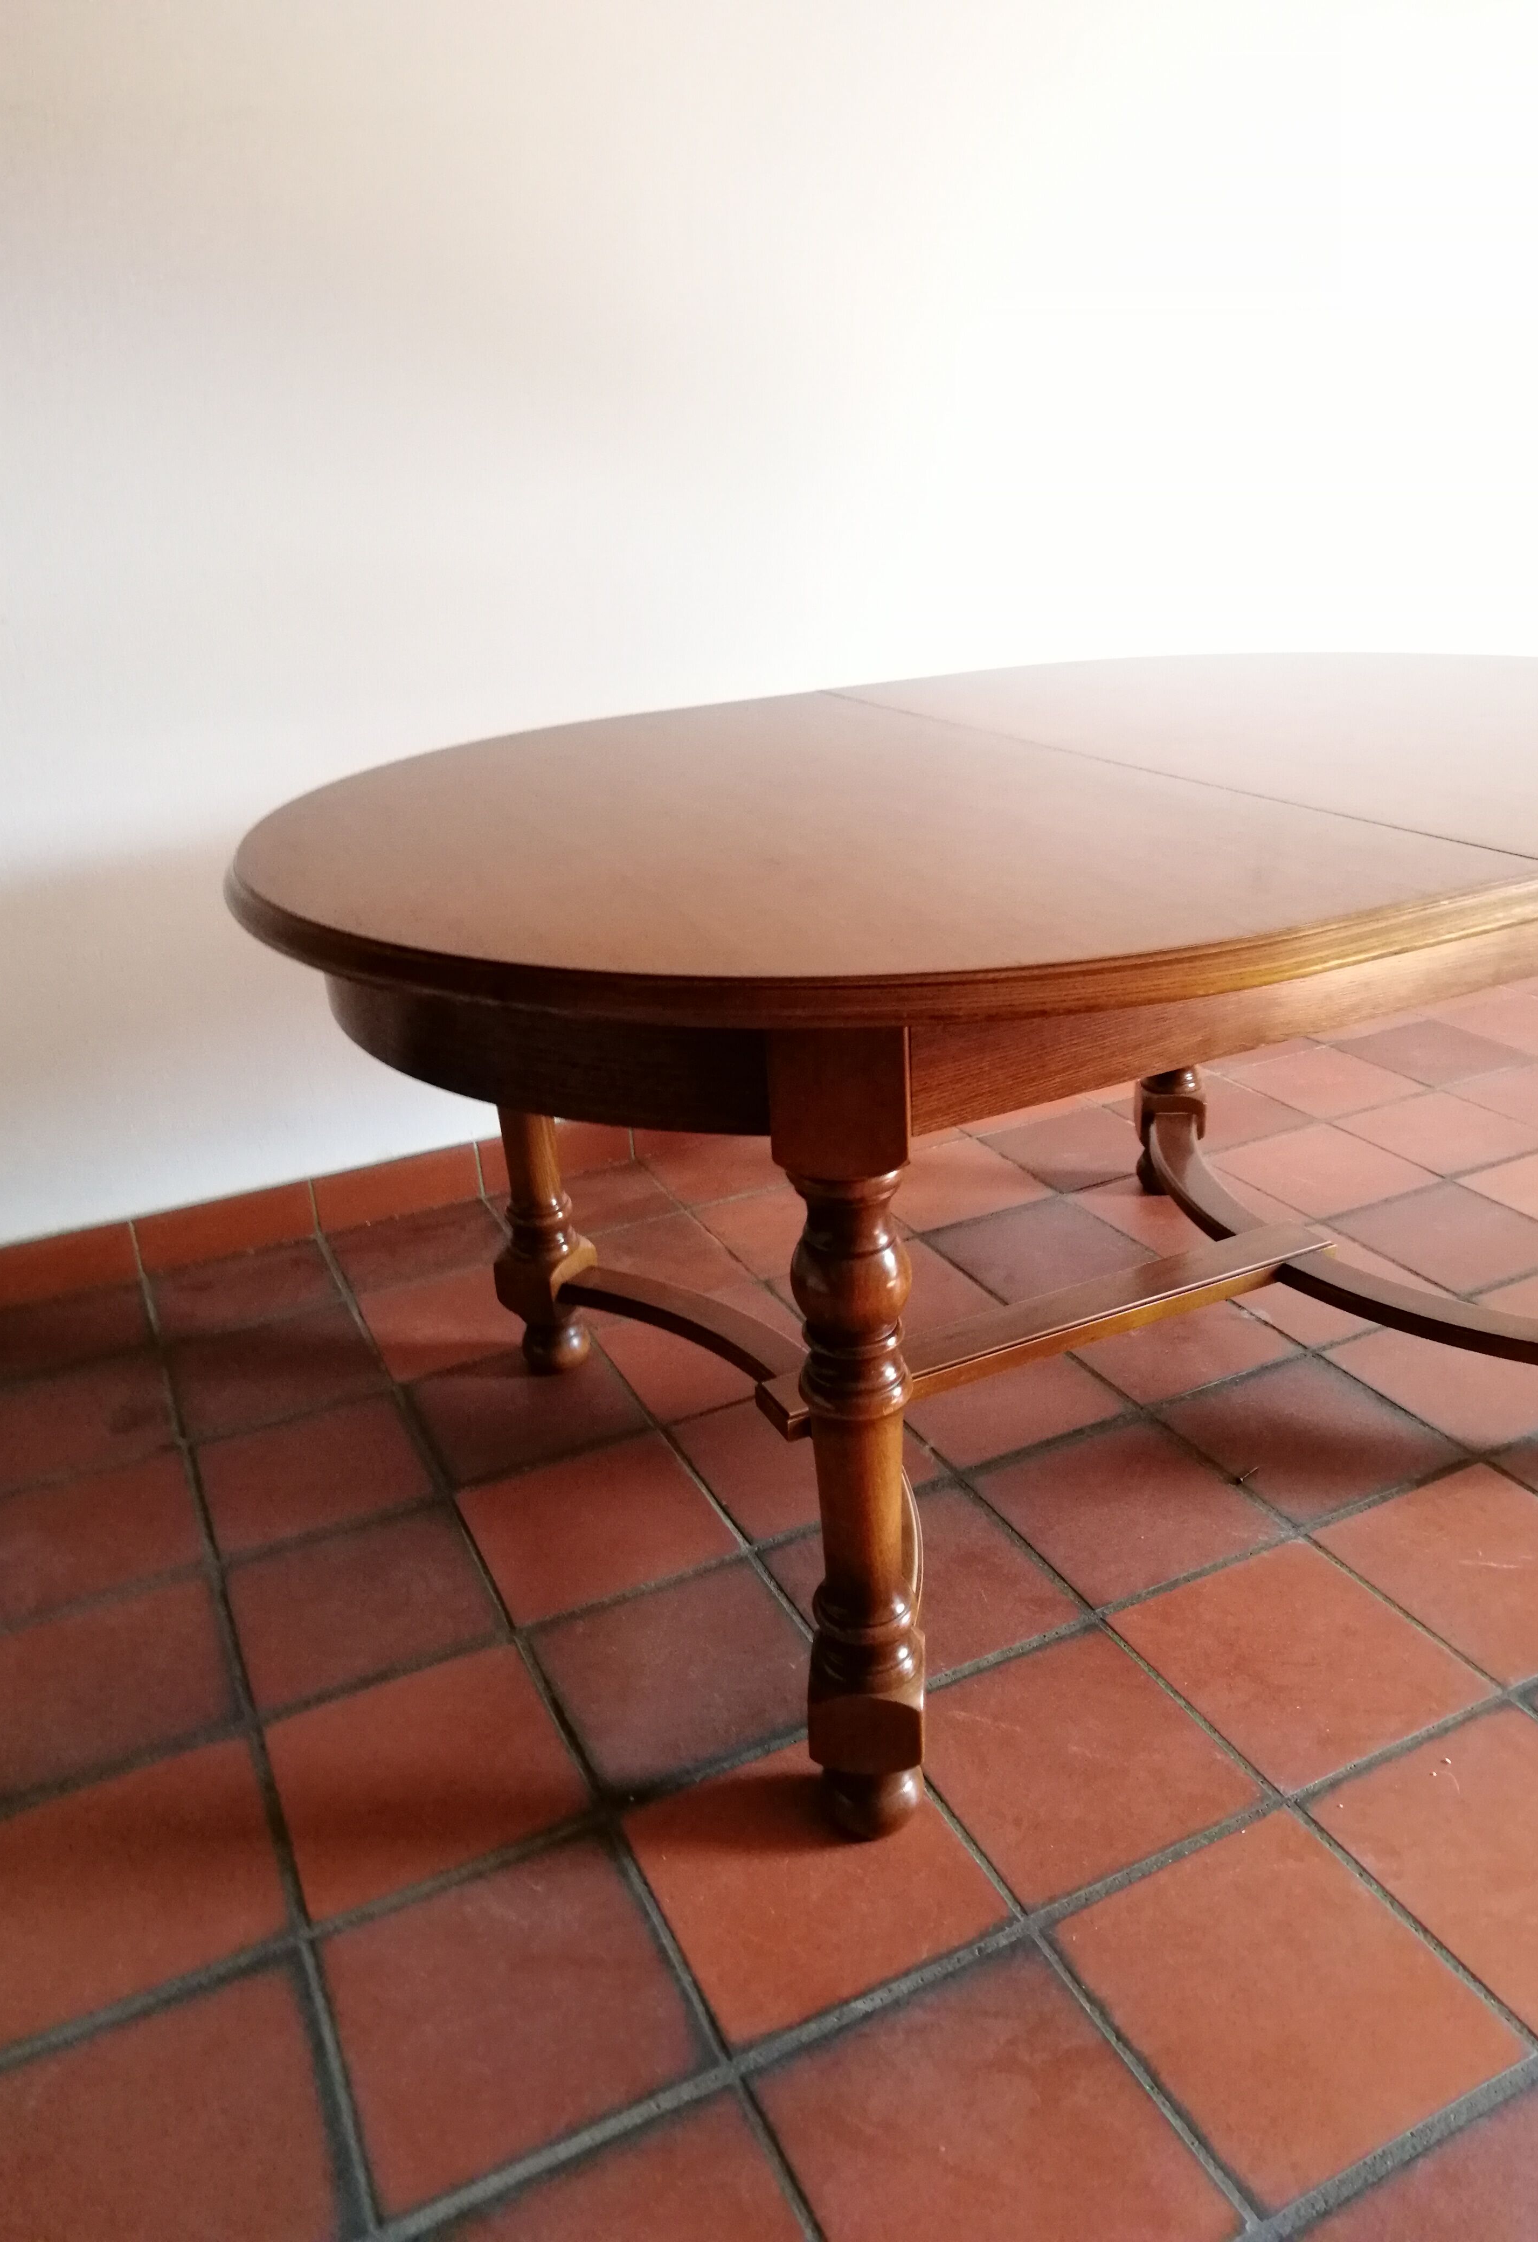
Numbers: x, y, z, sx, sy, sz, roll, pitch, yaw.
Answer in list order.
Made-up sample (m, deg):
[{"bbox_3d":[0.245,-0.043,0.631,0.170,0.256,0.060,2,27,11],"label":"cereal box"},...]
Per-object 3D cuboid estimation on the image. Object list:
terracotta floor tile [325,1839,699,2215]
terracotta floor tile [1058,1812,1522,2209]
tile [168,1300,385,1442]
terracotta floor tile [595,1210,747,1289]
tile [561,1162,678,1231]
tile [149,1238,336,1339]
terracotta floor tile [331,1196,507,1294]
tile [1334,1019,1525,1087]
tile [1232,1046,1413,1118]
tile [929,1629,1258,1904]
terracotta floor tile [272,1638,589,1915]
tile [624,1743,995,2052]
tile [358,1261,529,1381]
[{"bbox_3d":[-0.196,0.659,1.154,0.235,0.015,0.235,-13,25,-22],"label":"terracotta floor tile"},{"bbox_3d":[0.371,0.636,1.135,0.235,0.015,0.235,-13,25,-22],"label":"terracotta floor tile"},{"bbox_3d":[-0.636,0.322,1.998,0.235,0.015,0.235,-13,25,-22],"label":"tile"},{"bbox_3d":[-0.177,0.212,2.200,0.238,0.015,0.239,-13,25,-22],"label":"terracotta floor tile"},{"bbox_3d":[-0.280,0.129,2.400,0.235,0.015,0.200,-13,25,-22],"label":"tile"},{"bbox_3d":[-0.742,0.240,2.209,0.233,0.015,0.197,-13,25,-22],"label":"tile"},{"bbox_3d":[-0.509,0.186,2.303,0.238,0.015,0.210,-13,25,-22],"label":"terracotta floor tile"},{"bbox_3d":[1.190,-0.113,2.776,0.238,0.015,0.238,-13,25,-22],"label":"tile"},{"bbox_3d":[0.956,-0.063,2.689,0.235,0.015,0.235,-13,25,-22],"label":"tile"},{"bbox_3d":[0.252,0.551,1.347,0.235,0.015,0.235,-13,25,-22],"label":"tile"},{"bbox_3d":[-0.304,0.576,1.372,0.237,0.015,0.230,-13,25,-22],"label":"terracotta floor tile"},{"bbox_3d":[0.031,0.603,1.257,0.235,0.015,0.235,-13,25,-22],"label":"tile"},{"bbox_3d":[-0.408,0.266,2.106,0.239,0.015,0.244,-13,25,-22],"label":"tile"}]

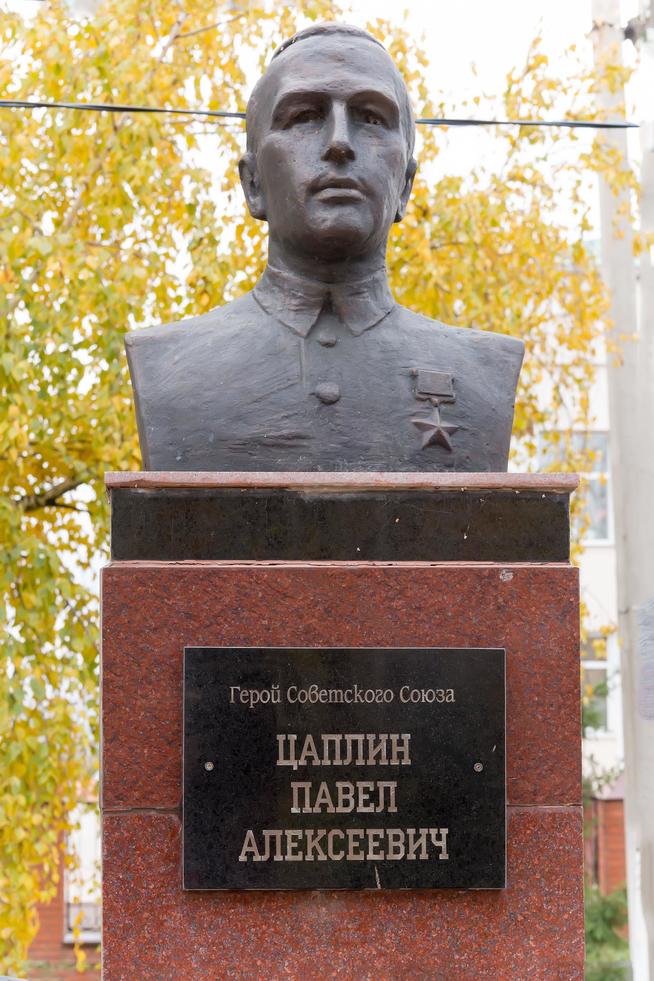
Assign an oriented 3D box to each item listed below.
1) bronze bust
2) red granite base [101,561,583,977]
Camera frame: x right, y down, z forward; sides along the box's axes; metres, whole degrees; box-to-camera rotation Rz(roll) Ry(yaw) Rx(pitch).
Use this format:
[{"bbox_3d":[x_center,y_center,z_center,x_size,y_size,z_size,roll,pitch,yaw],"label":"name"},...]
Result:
[{"bbox_3d":[-0.002,-0.340,2.369,0.565,0.672,0.360,0,-3,-1],"label":"bronze bust"},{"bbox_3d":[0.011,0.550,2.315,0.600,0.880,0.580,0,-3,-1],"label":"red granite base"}]

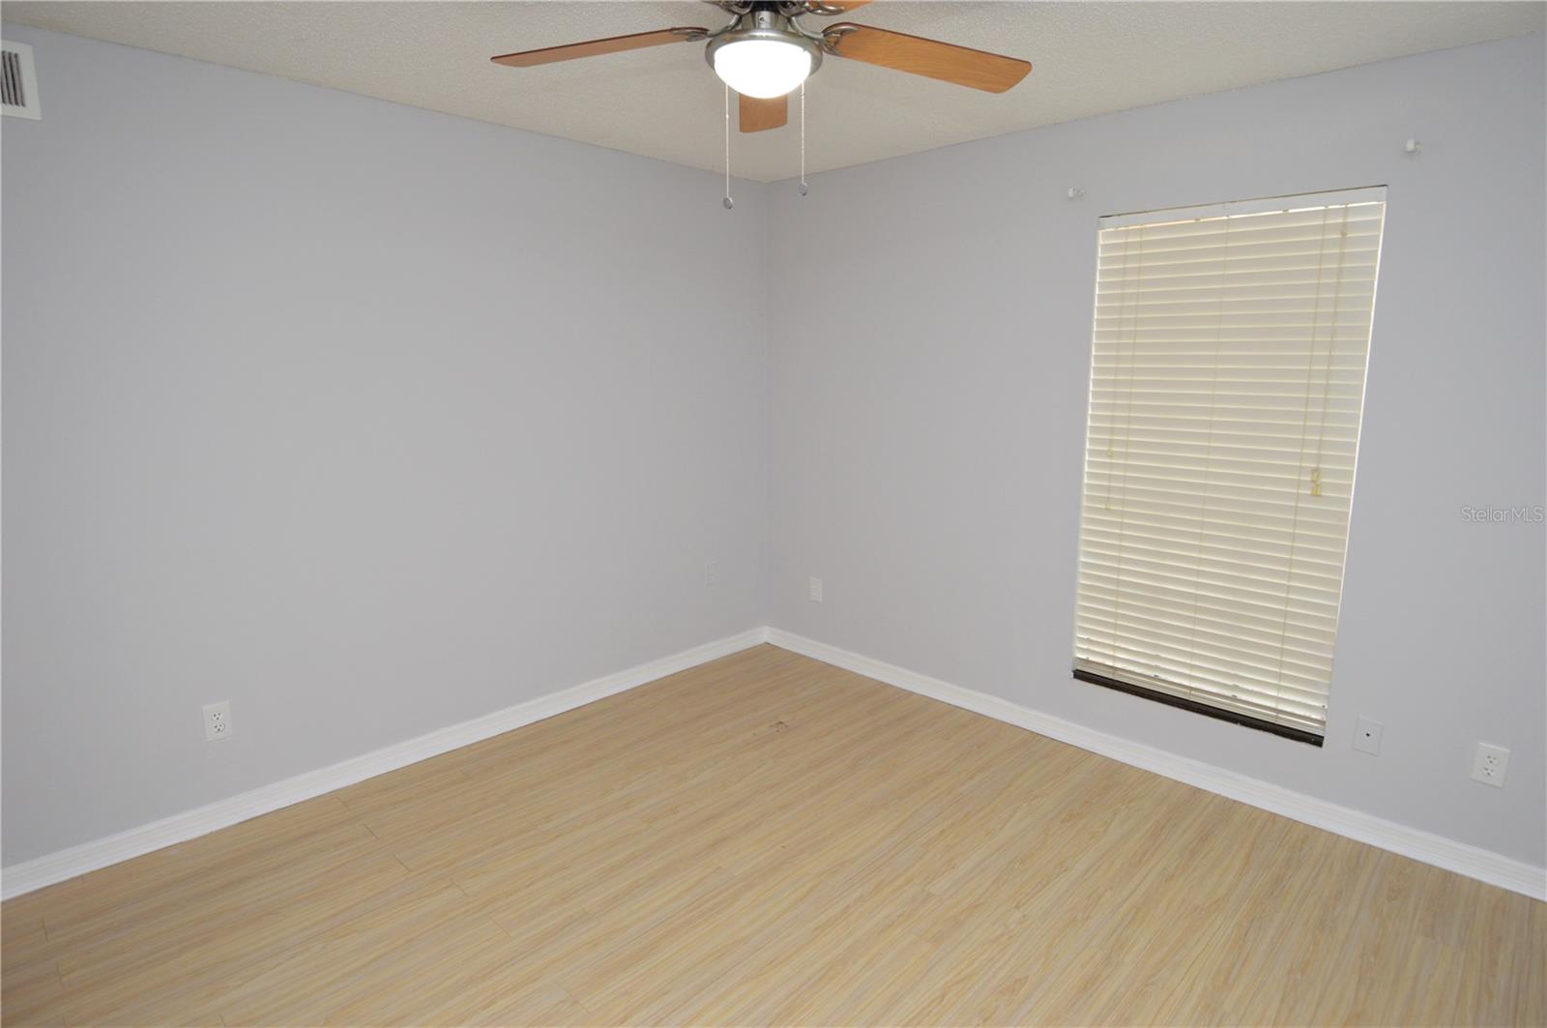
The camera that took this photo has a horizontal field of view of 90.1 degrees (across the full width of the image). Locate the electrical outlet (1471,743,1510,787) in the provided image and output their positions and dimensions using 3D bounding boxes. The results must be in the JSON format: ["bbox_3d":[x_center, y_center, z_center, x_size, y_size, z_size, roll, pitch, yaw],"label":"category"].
[{"bbox_3d":[2.095,0.735,2.257,0.070,0.116,0.009,10,14,43],"label":"electrical outlet"}]

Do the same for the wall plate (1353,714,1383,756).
[{"bbox_3d":[1.889,0.708,2.456,0.070,0.114,0.008,10,14,43],"label":"wall plate"}]

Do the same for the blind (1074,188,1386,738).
[{"bbox_3d":[1.531,-0.172,2.721,0.835,1.740,0.060,10,14,43],"label":"blind"}]

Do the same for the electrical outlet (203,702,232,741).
[{"bbox_3d":[-1.810,0.676,2.518,0.009,0.117,0.071,10,14,43],"label":"electrical outlet"}]

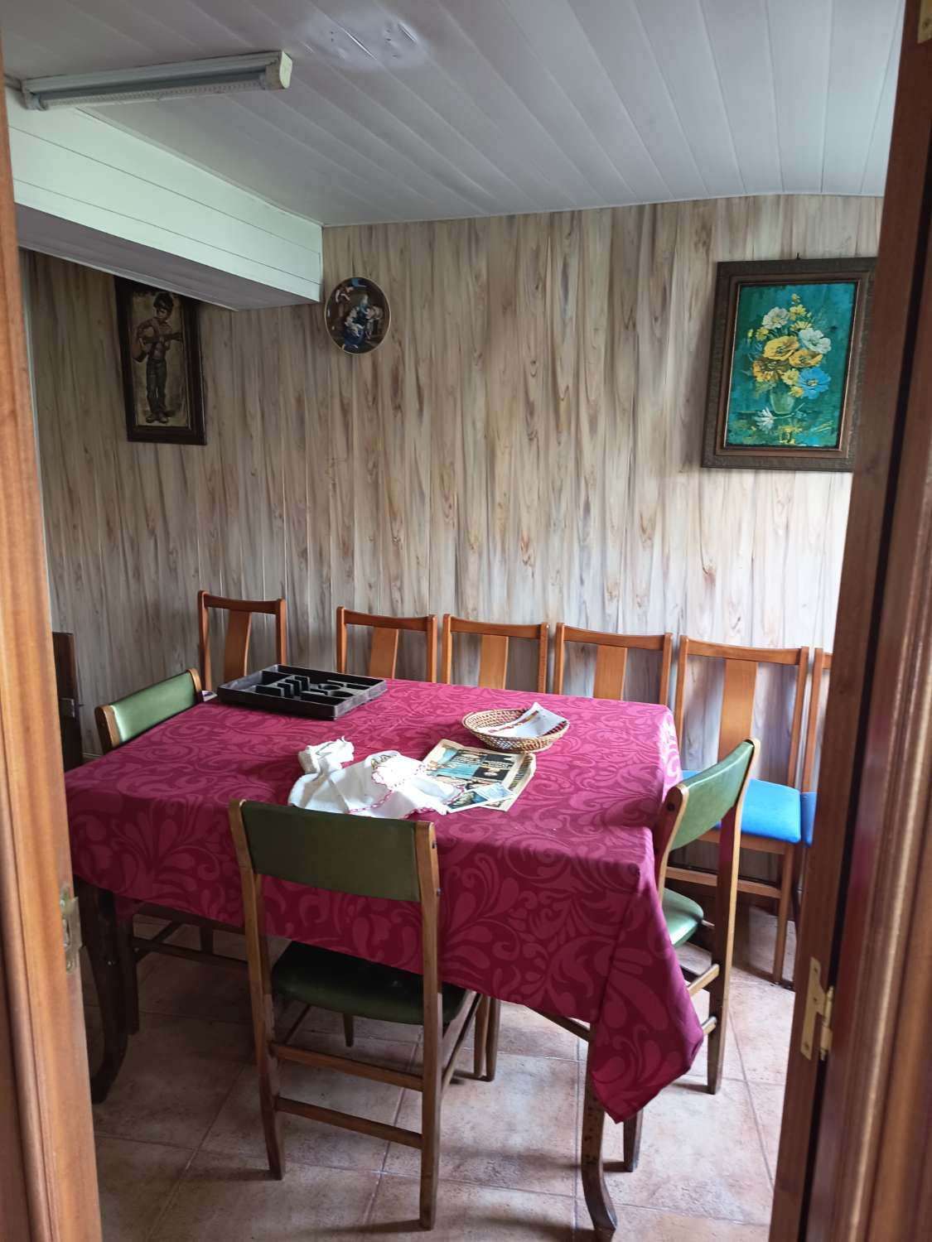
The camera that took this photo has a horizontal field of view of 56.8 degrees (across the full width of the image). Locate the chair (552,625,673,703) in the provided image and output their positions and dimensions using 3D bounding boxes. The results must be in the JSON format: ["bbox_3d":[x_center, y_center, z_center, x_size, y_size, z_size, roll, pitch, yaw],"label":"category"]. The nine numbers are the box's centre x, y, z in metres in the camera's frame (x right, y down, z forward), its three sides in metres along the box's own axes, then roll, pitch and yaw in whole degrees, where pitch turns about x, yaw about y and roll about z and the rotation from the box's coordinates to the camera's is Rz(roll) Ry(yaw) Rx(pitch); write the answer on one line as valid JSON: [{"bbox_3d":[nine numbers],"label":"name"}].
[{"bbox_3d":[0.404,0.505,2.681,0.388,0.911,0.433,5,13,18],"label":"chair"}]

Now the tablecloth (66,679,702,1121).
[{"bbox_3d":[-0.141,0.533,2.215,1.380,0.480,1.120,4,12,15],"label":"tablecloth"}]

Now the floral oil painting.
[{"bbox_3d":[0.941,-0.736,2.502,0.453,0.590,0.035,5,13,18],"label":"floral oil painting"}]

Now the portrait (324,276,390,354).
[{"bbox_3d":[-0.362,-1.025,2.892,0.243,0.244,0.025,5,13,18],"label":"portrait"}]

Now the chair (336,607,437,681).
[{"bbox_3d":[-0.344,0.440,2.923,0.388,0.911,0.433,5,13,18],"label":"chair"}]

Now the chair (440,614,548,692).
[{"bbox_3d":[0.033,0.473,2.802,0.388,0.911,0.433,5,13,18],"label":"chair"}]

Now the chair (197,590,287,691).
[{"bbox_3d":[-0.929,0.396,3.236,0.395,0.925,0.430,5,12,20],"label":"chair"}]

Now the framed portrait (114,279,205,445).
[{"bbox_3d":[-1.124,-0.964,3.176,0.354,0.604,0.030,5,13,18],"label":"framed portrait"}]

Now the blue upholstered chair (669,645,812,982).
[{"bbox_3d":[0.797,0.550,2.619,0.395,0.925,0.430,5,12,20],"label":"blue upholstered chair"}]

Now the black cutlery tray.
[{"bbox_3d":[-0.471,0.204,2.504,0.390,0.042,0.290,6,12,24],"label":"black cutlery tray"}]

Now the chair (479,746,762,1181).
[{"bbox_3d":[0.335,0.700,1.993,0.460,0.855,0.410,11,15,42],"label":"chair"}]

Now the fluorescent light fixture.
[{"bbox_3d":[-0.628,-1.073,1.726,0.600,0.056,0.046,4,12,15],"label":"fluorescent light fixture"}]

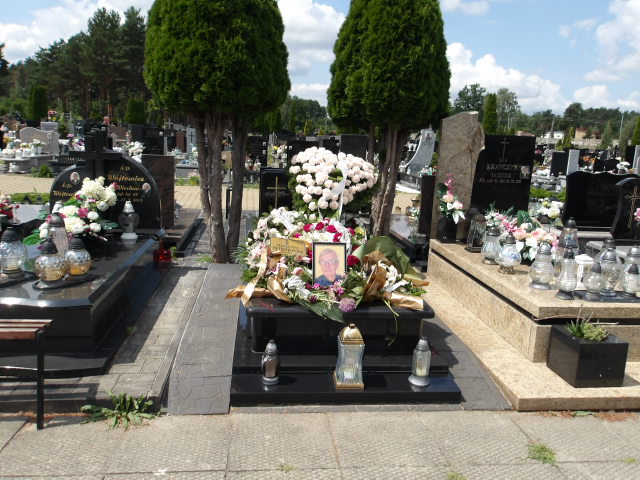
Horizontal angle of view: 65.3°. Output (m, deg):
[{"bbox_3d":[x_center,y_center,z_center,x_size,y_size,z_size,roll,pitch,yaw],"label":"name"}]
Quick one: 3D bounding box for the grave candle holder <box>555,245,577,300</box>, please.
[{"bbox_3d":[1.657,0.215,3.334,0.135,0.326,0.135,1,12,-6],"label":"grave candle holder"}]

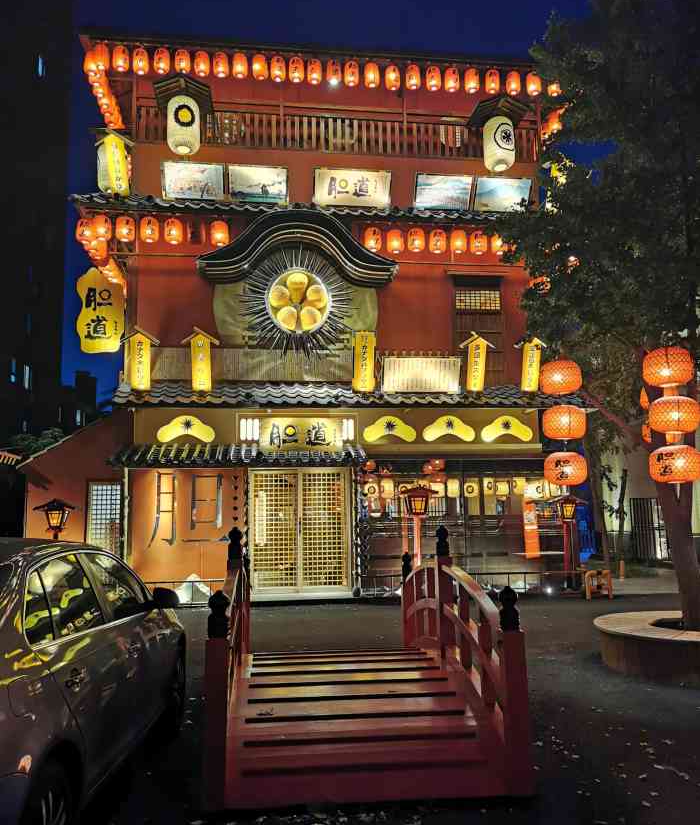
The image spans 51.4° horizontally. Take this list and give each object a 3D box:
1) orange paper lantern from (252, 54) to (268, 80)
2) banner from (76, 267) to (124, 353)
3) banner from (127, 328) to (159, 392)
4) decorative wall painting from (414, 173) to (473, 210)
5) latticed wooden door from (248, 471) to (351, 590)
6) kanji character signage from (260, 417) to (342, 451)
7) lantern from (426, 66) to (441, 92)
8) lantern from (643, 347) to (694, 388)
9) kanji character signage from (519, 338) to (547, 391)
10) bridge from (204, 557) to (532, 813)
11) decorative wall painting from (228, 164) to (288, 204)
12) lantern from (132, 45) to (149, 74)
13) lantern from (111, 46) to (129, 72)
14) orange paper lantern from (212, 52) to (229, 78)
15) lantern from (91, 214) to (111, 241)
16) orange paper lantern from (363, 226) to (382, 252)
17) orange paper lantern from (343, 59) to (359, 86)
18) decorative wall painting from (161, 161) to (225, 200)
[{"bbox_3d":[-1.478,-5.723,12.075,0.255,0.375,0.255,0,-8,-8],"label":"orange paper lantern"},{"bbox_3d":[-4.985,-2.038,14.543,0.927,1.761,0.154,0,-8,-7],"label":"banner"},{"bbox_3d":[-3.593,-0.905,12.541,0.580,1.050,0.220,0,5,-7],"label":"banner"},{"bbox_3d":[1.722,-4.054,13.368,1.045,0.615,0.060,0,7,-7],"label":"decorative wall painting"},{"bbox_3d":[-0.829,1.936,11.944,1.657,2.010,0.100,0,-8,-8],"label":"latticed wooden door"},{"bbox_3d":[-0.848,0.367,12.746,1.425,0.584,0.100,0,-7,-7],"label":"kanji character signage"},{"bbox_3d":[1.616,-6.439,14.038,0.278,0.433,0.278,0,-8,-7],"label":"lantern"},{"bbox_3d":[3.185,-0.449,7.286,0.480,0.400,0.480,0,-7,-7],"label":"lantern"},{"bbox_3d":[3.182,-0.823,12.731,0.460,0.930,0.160,0,7,-8],"label":"kanji character signage"},{"bbox_3d":[-0.068,1.671,5.807,1.800,1.400,3.500,0,-8,-6],"label":"bridge"},{"bbox_3d":[-1.691,-4.199,13.404,1.070,0.680,0.090,0,14,-7],"label":"decorative wall painting"},{"bbox_3d":[-3.680,-6.174,12.803,0.280,0.455,0.280,0,-7,-7],"label":"lantern"},{"bbox_3d":[-4.176,-6.453,13.288,0.278,0.433,0.278,0,-8,-7],"label":"lantern"},{"bbox_3d":[-2.387,-6.454,13.520,0.278,0.433,0.278,0,-8,-7],"label":"orange paper lantern"},{"bbox_3d":[-4.000,-2.984,11.778,0.295,0.385,0.295,0,-8,-8],"label":"lantern"},{"bbox_3d":[0.391,-2.935,12.355,0.295,0.385,0.295,0,-8,-8],"label":"orange paper lantern"},{"bbox_3d":[0.009,-6.292,13.512,0.300,0.430,0.300,0,-8,-7],"label":"orange paper lantern"},{"bbox_3d":[-2.910,-4.313,13.585,1.114,0.644,0.060,0,17,-7],"label":"decorative wall painting"}]

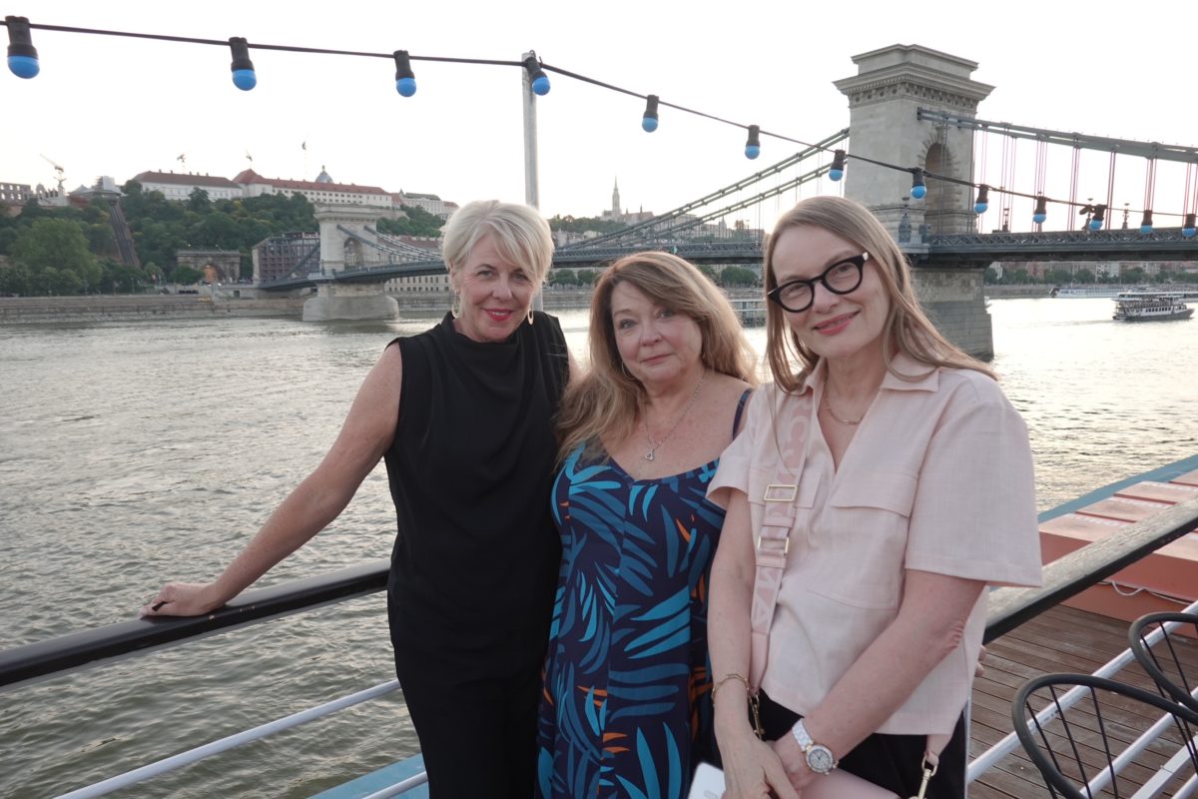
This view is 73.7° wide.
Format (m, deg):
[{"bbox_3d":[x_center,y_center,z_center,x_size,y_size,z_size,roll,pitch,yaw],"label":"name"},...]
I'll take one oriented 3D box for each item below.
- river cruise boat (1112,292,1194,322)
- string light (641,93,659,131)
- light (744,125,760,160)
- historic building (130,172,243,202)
[{"bbox_3d":[137.482,-22.872,196.970,22.500,6.500,5.300,-3,9,-17],"label":"river cruise boat"},{"bbox_3d":[0.136,-0.748,2.090,0.042,0.092,0.042,5,8,0],"label":"string light"},{"bbox_3d":[0.432,-0.723,2.245,0.042,0.092,0.042,2,8,0],"label":"light"},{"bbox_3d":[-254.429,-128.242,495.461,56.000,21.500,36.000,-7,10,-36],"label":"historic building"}]

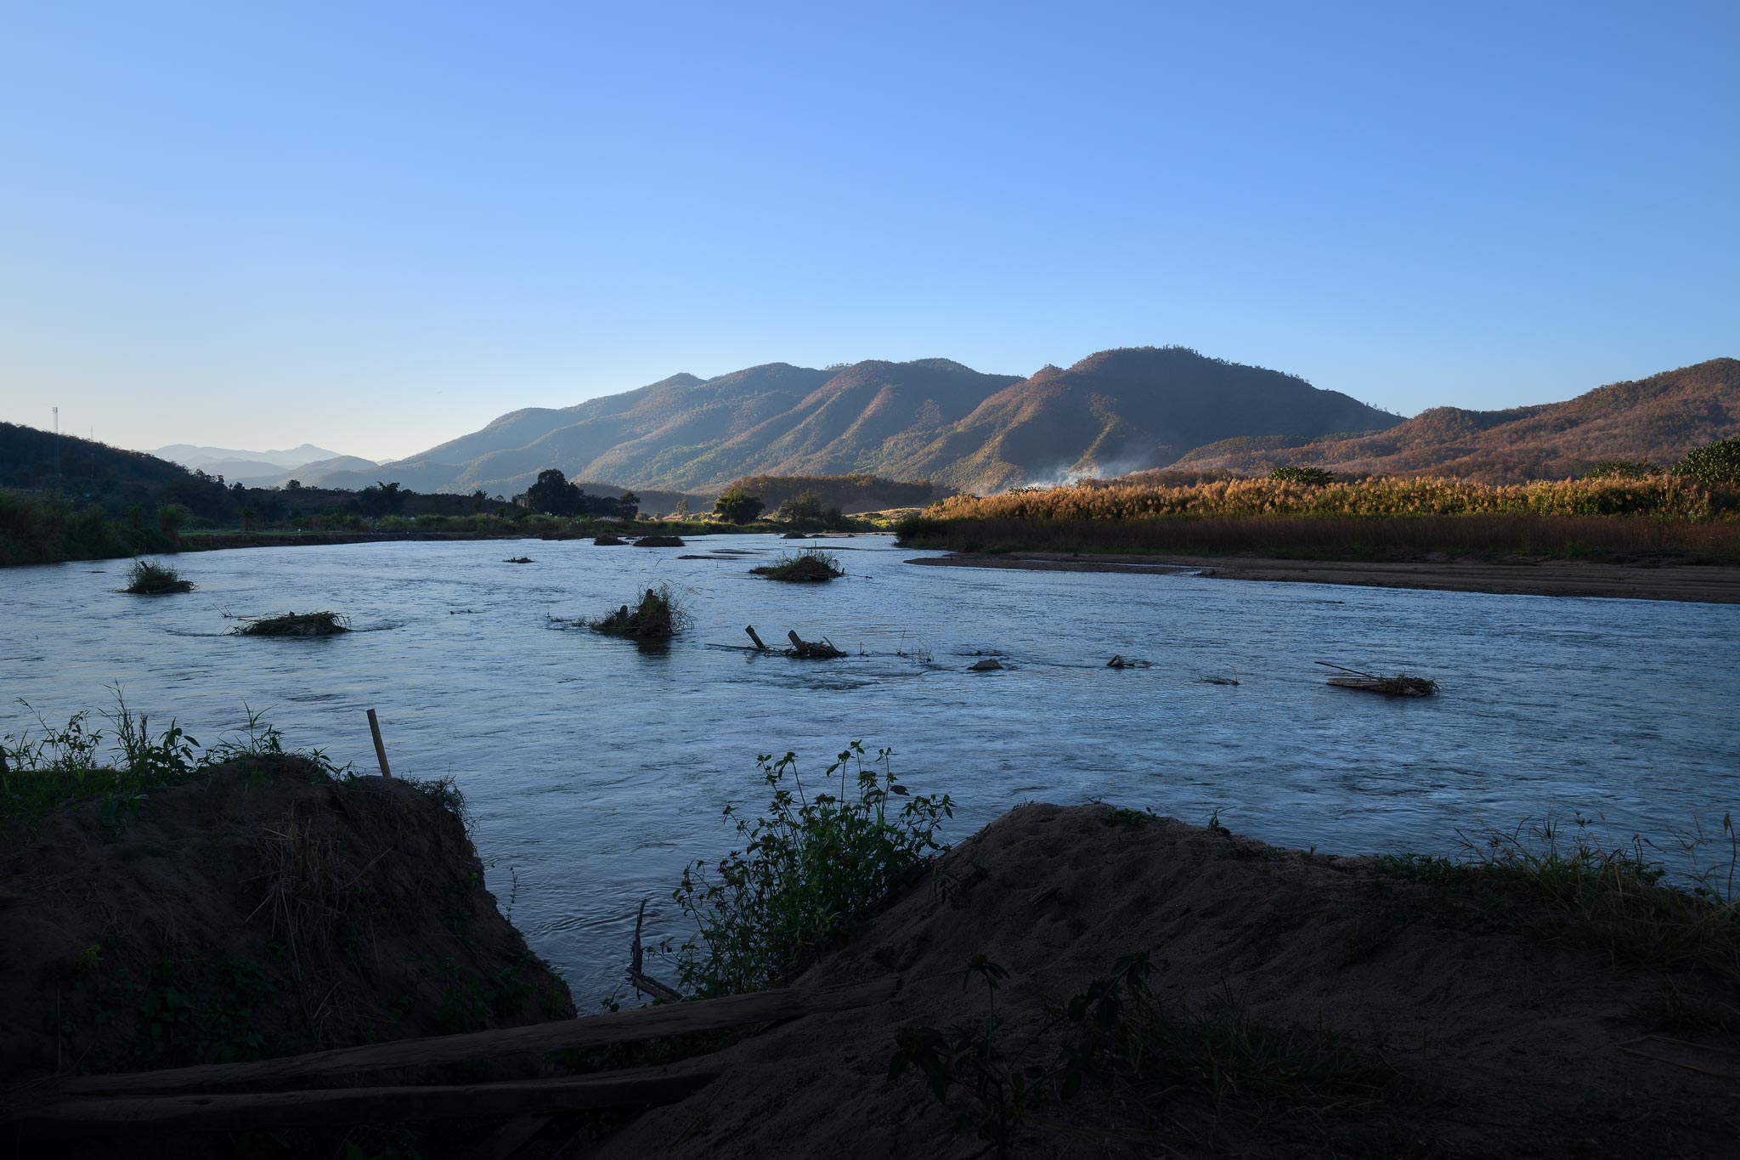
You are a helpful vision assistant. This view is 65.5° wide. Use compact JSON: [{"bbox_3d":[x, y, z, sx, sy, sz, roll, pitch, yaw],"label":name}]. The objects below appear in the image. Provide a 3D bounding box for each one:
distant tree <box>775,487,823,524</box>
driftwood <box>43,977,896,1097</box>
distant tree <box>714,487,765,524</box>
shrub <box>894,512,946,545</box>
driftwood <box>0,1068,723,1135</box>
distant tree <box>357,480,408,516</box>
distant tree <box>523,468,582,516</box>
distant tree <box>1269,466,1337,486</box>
[{"bbox_3d":[-13.968,-14.516,270.000,9.764,7.869,8.788,0,3,-3],"label":"distant tree"},{"bbox_3d":[-1.231,1.497,4.475,2.689,0.090,0.200,-3,3,-12],"label":"driftwood"},{"bbox_3d":[-25.688,-14.380,265.000,10.116,7.457,9.104,0,3,-6],"label":"distant tree"},{"bbox_3d":[5.018,-5.020,135.000,5.289,3.527,4.495,0,3,2],"label":"shrub"},{"bbox_3d":[-1.521,1.574,4.150,2.074,0.120,0.140,0,3,-6],"label":"driftwood"},{"bbox_3d":[-81.027,-13.340,225.000,8.589,6.331,7.730,-1,3,-20],"label":"distant tree"},{"bbox_3d":[-68.021,-18.360,290.000,12.818,11.074,11.536,-1,3,-13],"label":"distant tree"},{"bbox_3d":[36.793,-7.281,115.000,5.776,4.854,5.198,1,3,18],"label":"distant tree"}]

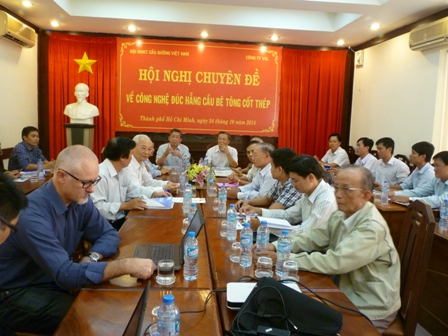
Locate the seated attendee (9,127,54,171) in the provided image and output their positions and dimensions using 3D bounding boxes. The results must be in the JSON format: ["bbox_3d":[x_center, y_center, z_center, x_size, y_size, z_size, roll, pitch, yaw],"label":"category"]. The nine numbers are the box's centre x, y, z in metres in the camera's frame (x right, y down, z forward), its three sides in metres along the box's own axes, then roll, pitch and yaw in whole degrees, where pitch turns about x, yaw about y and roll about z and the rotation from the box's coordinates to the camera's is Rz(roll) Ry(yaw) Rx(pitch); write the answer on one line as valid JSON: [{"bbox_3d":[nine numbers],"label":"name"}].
[{"bbox_3d":[-2.317,0.148,4.643,0.650,1.305,0.500,4,8,16],"label":"seated attendee"}]

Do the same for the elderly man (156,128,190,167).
[{"bbox_3d":[-0.727,0.096,5.399,0.530,1.300,0.750,2,8,-5],"label":"elderly man"}]

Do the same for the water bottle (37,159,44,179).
[{"bbox_3d":[-2.072,0.003,4.239,0.066,0.222,0.066,2,8,-5],"label":"water bottle"}]

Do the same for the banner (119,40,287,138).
[{"bbox_3d":[-0.418,-1.399,6.665,2.900,1.600,0.030,1,7,-6],"label":"banner"}]

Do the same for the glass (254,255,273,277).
[{"bbox_3d":[0.197,0.478,1.796,0.088,0.087,0.088,2,8,-5],"label":"glass"}]

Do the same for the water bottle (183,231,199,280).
[{"bbox_3d":[-0.145,0.397,1.694,0.064,0.220,0.064,1,7,-6],"label":"water bottle"}]

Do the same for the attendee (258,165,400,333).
[{"bbox_3d":[0.549,0.614,1.947,0.700,1.275,0.520,1,7,-10],"label":"attendee"}]

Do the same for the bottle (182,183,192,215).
[{"bbox_3d":[-0.277,0.238,2.891,0.064,0.220,0.064,1,7,-6],"label":"bottle"}]

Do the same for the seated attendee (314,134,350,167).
[{"bbox_3d":[1.626,0.140,5.745,0.660,1.320,0.500,-5,10,-42],"label":"seated attendee"}]

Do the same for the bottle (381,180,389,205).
[{"bbox_3d":[1.566,0.233,3.632,0.066,0.222,0.066,2,8,-5],"label":"bottle"}]

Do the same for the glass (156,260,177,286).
[{"bbox_3d":[-0.260,0.472,1.700,0.090,0.089,0.090,2,8,-5],"label":"glass"}]

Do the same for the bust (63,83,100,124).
[{"bbox_3d":[-2.287,-1.032,6.064,0.560,0.660,0.330,2,8,-5],"label":"bust"}]

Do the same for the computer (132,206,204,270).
[{"bbox_3d":[-0.293,0.354,1.959,0.345,0.245,0.335,1,8,-7],"label":"computer"}]

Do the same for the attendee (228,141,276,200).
[{"bbox_3d":[0.394,0.392,3.686,0.680,1.260,0.520,1,7,-11],"label":"attendee"}]

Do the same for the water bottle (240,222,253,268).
[{"bbox_3d":[0.114,0.384,1.865,0.064,0.220,0.064,1,7,-6],"label":"water bottle"}]

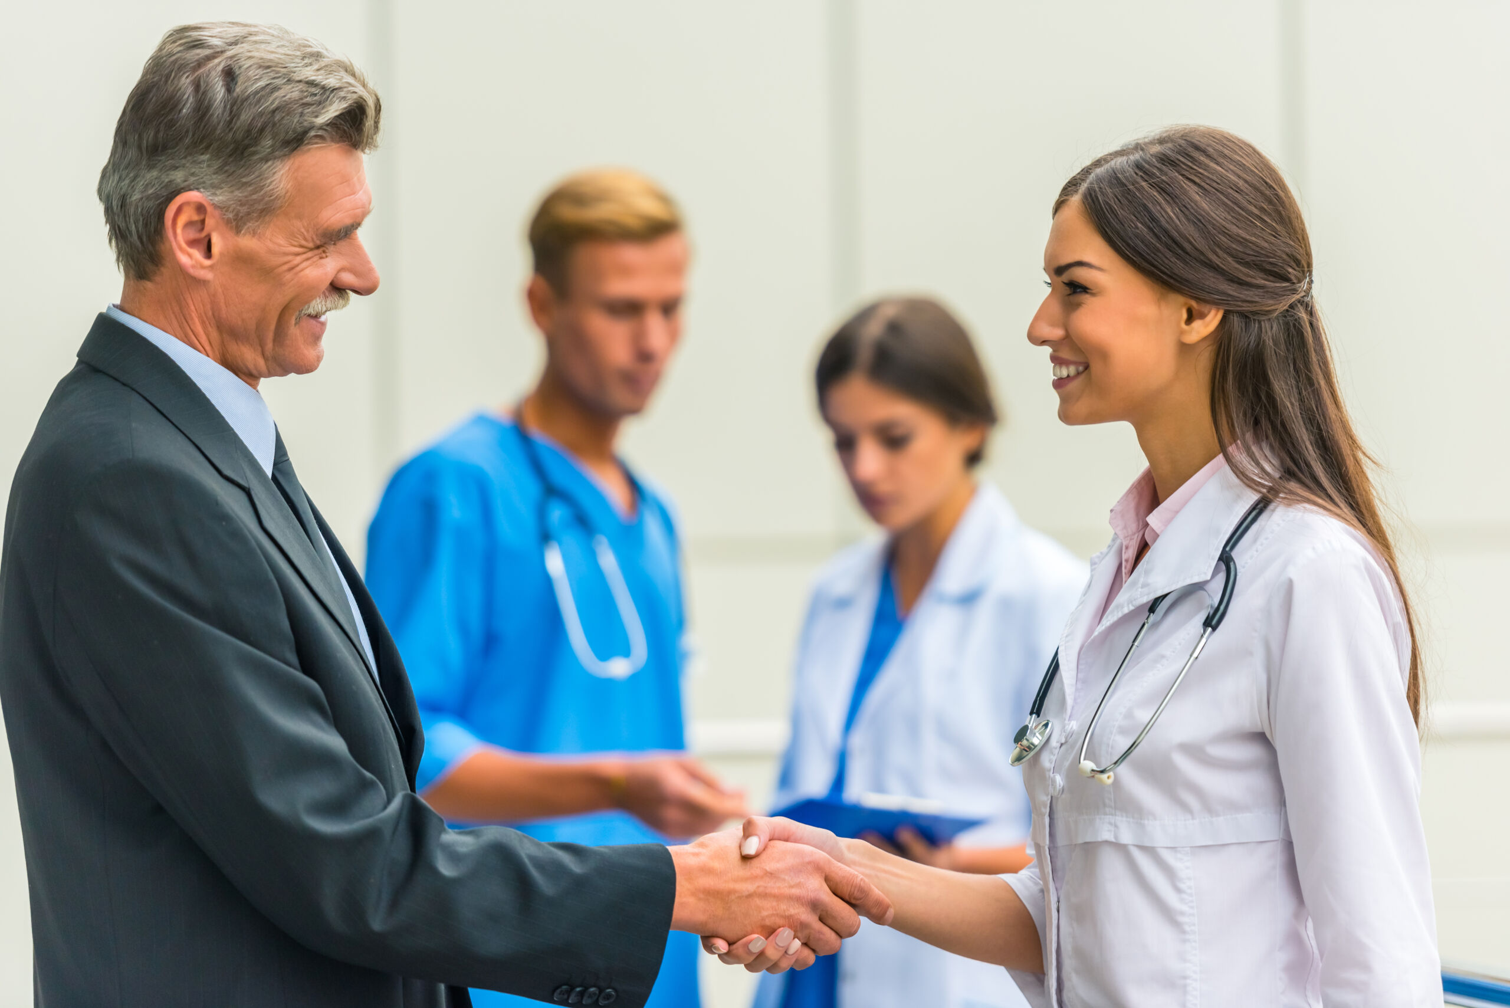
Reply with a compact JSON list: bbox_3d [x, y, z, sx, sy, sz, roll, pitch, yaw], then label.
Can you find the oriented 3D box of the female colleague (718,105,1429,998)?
[{"bbox_3d":[0.275,0.550,5.630,0.470,1.690,0.500,0,0,-27],"label":"female colleague"}]

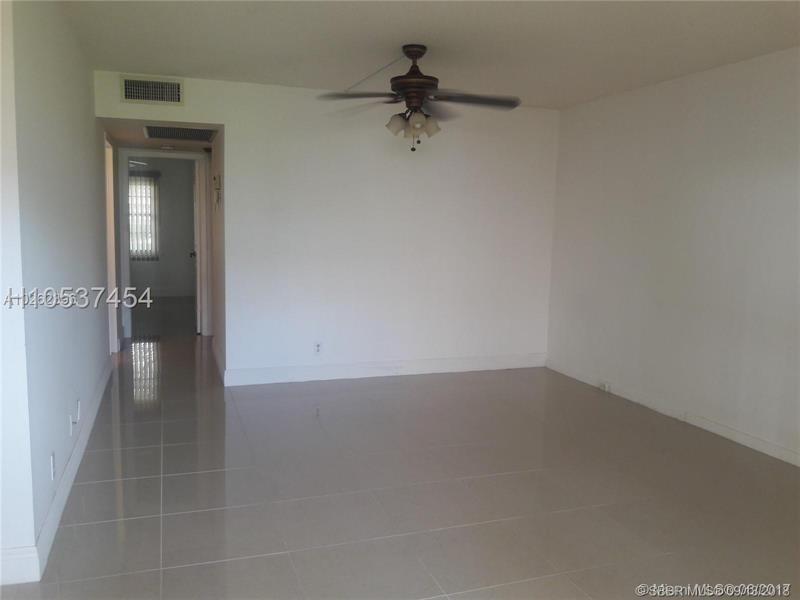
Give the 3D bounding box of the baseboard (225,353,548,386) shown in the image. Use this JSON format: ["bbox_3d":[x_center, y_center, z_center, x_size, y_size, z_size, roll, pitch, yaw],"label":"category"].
[{"bbox_3d":[-0.001,0.623,5.923,3.102,0.142,0.020,-1,7,-20],"label":"baseboard"}]

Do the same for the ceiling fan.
[{"bbox_3d":[0.088,-1.254,4.051,1.280,0.620,1.280,-1,7,-20],"label":"ceiling fan"}]

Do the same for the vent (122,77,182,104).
[{"bbox_3d":[-1.887,-1.591,4.933,0.445,0.197,0.030,-1,7,-20],"label":"vent"}]

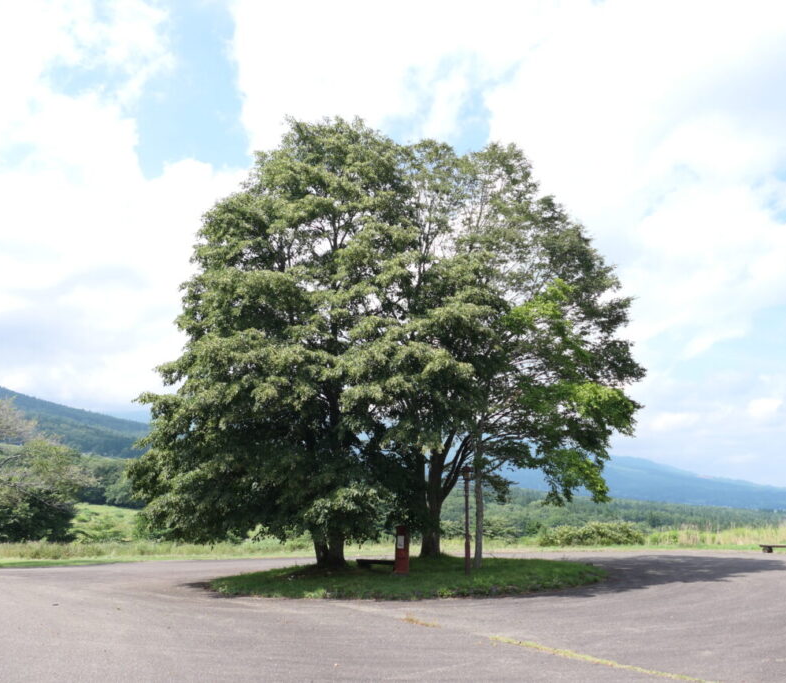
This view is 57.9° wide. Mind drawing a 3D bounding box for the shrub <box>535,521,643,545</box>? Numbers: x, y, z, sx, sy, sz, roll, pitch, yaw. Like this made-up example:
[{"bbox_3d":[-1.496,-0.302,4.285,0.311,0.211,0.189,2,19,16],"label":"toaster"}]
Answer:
[{"bbox_3d":[8.903,8.569,31.970,4.400,1.120,2.800,1,-13,0],"label":"shrub"}]

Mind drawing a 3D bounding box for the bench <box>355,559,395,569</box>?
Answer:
[{"bbox_3d":[-0.284,5.041,16.243,1.120,0.270,0.360,-1,-13,8],"label":"bench"}]

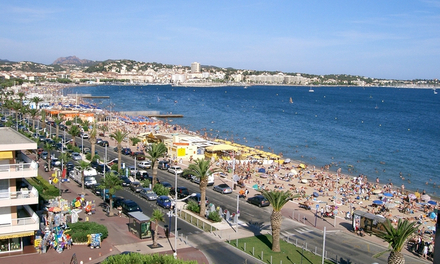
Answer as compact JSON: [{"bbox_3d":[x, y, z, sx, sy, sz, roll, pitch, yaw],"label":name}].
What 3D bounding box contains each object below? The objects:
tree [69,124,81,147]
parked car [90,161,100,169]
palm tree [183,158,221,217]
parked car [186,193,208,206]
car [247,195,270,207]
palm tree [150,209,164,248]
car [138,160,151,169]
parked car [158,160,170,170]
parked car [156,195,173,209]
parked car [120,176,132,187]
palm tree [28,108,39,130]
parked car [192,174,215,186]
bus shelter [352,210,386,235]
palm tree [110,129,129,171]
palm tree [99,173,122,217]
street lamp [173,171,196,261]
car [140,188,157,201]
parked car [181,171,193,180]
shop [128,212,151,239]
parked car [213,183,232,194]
[{"bbox_3d":[-41.192,1.427,140.329,3.200,6.841,3.200,1,6,0],"label":"tree"},{"bbox_3d":[-27.220,7.470,109.540,1.720,1.450,4.150,-2,7,-31],"label":"parked car"},{"bbox_3d":[-2.426,8.142,73.113,5.600,8.850,5.600,1,6,0],"label":"palm tree"},{"bbox_3d":[-3.658,10.981,81.850,1.700,1.450,4.050,-3,7,-32],"label":"parked car"},{"bbox_3d":[6.240,11.110,80.680,1.740,1.450,4.250,-3,7,-34],"label":"car"},{"bbox_3d":[-7.605,11.629,60.293,1.750,4.622,1.750,1,6,0],"label":"palm tree"},{"bbox_3d":[-17.346,7.388,113.582,1.680,1.420,4.050,-3,7,-31],"label":"car"},{"bbox_3d":[-12.870,7.440,111.860,1.740,1.520,4.100,-2,7,-30],"label":"parked car"},{"bbox_3d":[-8.660,11.080,78.460,1.600,1.450,3.400,-3,7,-34],"label":"parked car"},{"bbox_3d":[-18.210,9.300,93.770,1.720,1.430,4.150,-3,7,-32],"label":"parked car"},{"bbox_3d":[-69.820,-4.740,185.640,3.800,8.400,3.800,1,6,0],"label":"palm tree"},{"bbox_3d":[-3.329,9.072,96.902,1.920,2.000,5.300,-2,7,-30],"label":"parked car"},{"bbox_3d":[20.230,12.441,66.525,1.550,2.550,4.600,-3,7,-33],"label":"bus shelter"},{"bbox_3d":[-21.333,4.168,105.361,4.200,9.446,4.200,1,6,0],"label":"palm tree"},{"bbox_3d":[-16.216,9.210,73.520,3.600,6.351,3.600,1,6,0],"label":"palm tree"},{"bbox_3d":[-3.992,9.164,56.538,2.700,10.434,0.400,-3,7,-29],"label":"street lamp"},{"bbox_3d":[-11.943,10.560,83.590,1.730,1.440,4.300,-2,7,-30],"label":"car"},{"bbox_3d":[-6.670,8.760,101.180,1.700,1.430,4.000,-3,7,-31],"label":"parked car"},{"bbox_3d":[-10.317,12.121,64.543,1.550,2.380,4.100,-2,7,-30],"label":"shop"},{"bbox_3d":[0.521,10.185,90.374,1.700,1.350,3.950,-3,7,-33],"label":"parked car"}]

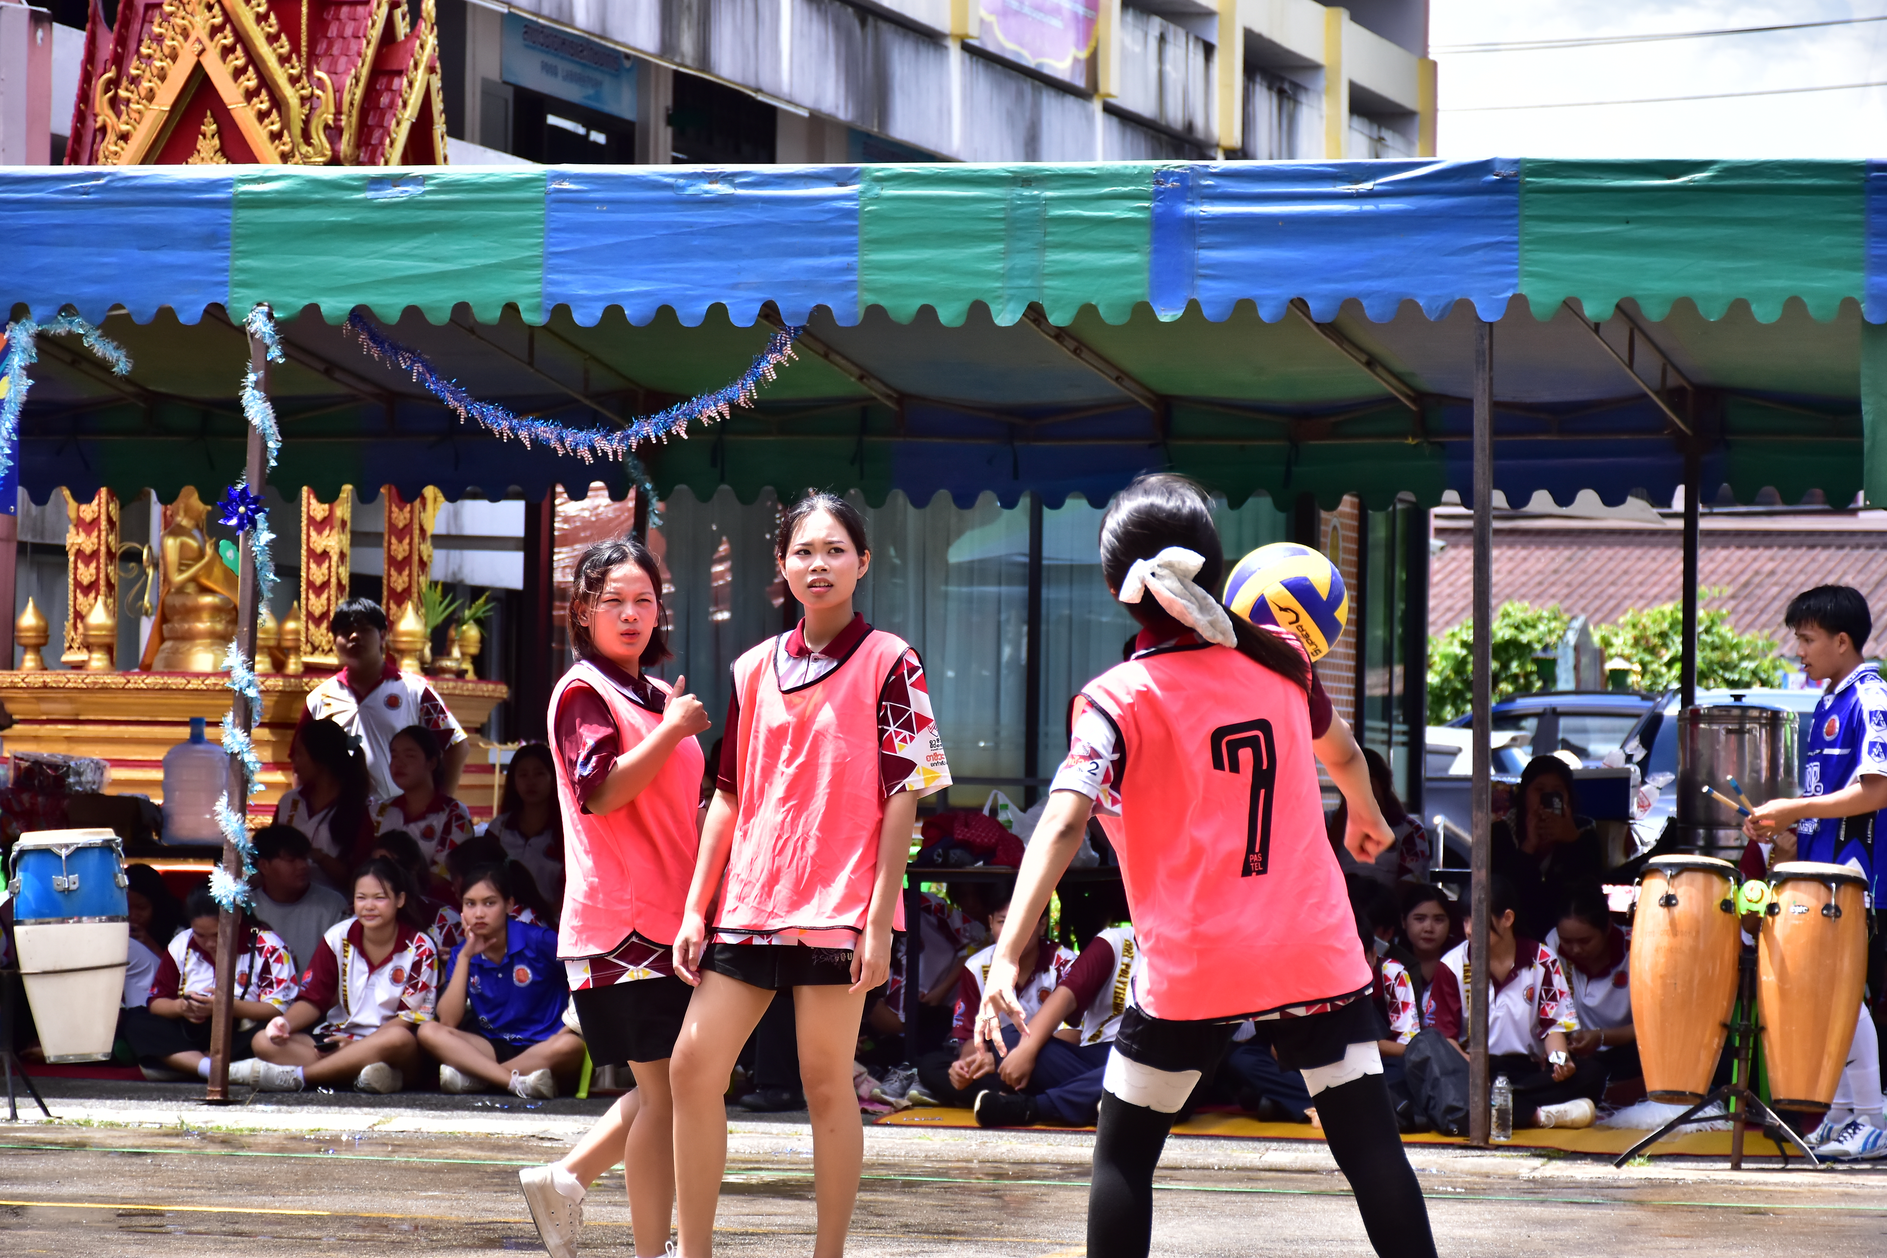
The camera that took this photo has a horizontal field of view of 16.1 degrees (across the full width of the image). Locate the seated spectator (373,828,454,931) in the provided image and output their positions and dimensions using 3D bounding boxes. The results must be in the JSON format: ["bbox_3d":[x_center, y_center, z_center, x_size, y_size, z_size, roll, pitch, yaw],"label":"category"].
[{"bbox_3d":[-1.778,1.097,22.400,0.580,0.840,0.660,0,-1,23],"label":"seated spectator"}]

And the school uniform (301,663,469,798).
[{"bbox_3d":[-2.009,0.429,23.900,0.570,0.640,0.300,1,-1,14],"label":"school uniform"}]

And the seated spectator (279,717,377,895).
[{"bbox_3d":[-2.081,0.888,22.400,0.450,1.180,0.700,0,-2,25],"label":"seated spectator"}]

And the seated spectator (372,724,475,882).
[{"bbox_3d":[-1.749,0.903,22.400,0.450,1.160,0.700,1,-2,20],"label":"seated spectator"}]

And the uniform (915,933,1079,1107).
[{"bbox_3d":[0.221,1.315,22.400,0.600,0.580,0.600,1,-2,5],"label":"uniform"}]

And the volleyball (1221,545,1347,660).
[{"bbox_3d":[0.576,-0.040,11.200,0.210,0.210,0.210,1,-1,0],"label":"volleyball"}]

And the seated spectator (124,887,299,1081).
[{"bbox_3d":[-2.383,1.164,21.800,0.600,0.670,0.680,1,-1,12],"label":"seated spectator"}]

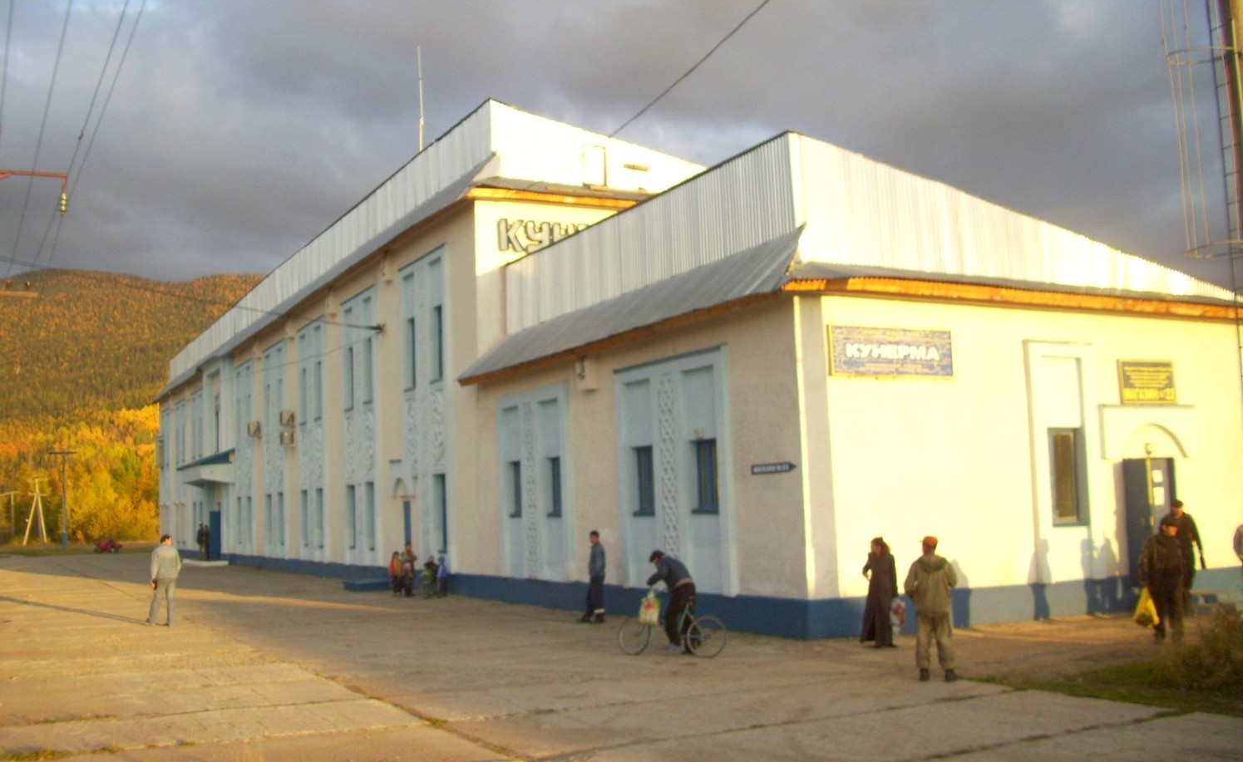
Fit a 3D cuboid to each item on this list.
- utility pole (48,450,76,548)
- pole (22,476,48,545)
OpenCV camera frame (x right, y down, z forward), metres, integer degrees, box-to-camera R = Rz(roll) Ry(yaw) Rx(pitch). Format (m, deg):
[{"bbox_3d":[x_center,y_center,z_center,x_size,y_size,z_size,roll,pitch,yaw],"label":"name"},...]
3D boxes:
[{"bbox_3d":[-50.358,10.629,110.000,2.500,8.900,0.450,0,-6,-25],"label":"utility pole"},{"bbox_3d":[-60.969,13.534,127.000,2.500,7.200,1.400,0,-6,-26],"label":"pole"}]

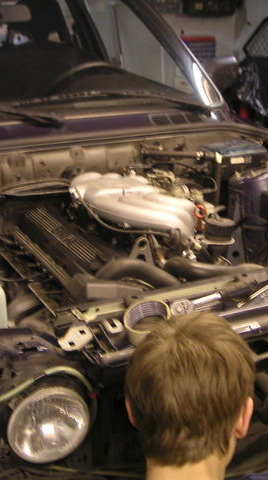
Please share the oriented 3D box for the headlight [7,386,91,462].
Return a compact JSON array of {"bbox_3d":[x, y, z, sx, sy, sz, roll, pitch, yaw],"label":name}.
[{"bbox_3d":[-0.162,0.319,1.274,0.150,0.150,0.090,-9,20,-19],"label":"headlight"}]

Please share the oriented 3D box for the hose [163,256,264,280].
[{"bbox_3d":[0.187,0.066,1.650,0.240,0.060,0.065,-2,19,1],"label":"hose"}]

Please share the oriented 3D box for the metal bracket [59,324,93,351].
[{"bbox_3d":[-0.102,0.179,1.293,0.058,0.015,0.095,7,21,25],"label":"metal bracket"}]

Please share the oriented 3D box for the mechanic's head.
[{"bbox_3d":[0.080,0.218,1.000,0.180,0.240,0.220,-4,-13,6],"label":"mechanic's head"}]

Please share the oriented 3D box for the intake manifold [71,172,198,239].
[{"bbox_3d":[0.030,-0.094,1.961,0.400,0.160,0.260,16,26,42],"label":"intake manifold"}]

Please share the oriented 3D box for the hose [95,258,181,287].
[{"bbox_3d":[0.008,0.077,1.630,0.220,0.075,0.070,-1,19,4],"label":"hose"}]

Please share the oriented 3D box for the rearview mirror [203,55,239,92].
[{"bbox_3d":[0.362,-0.688,2.953,0.180,0.130,0.100,-10,20,-21],"label":"rearview mirror"}]

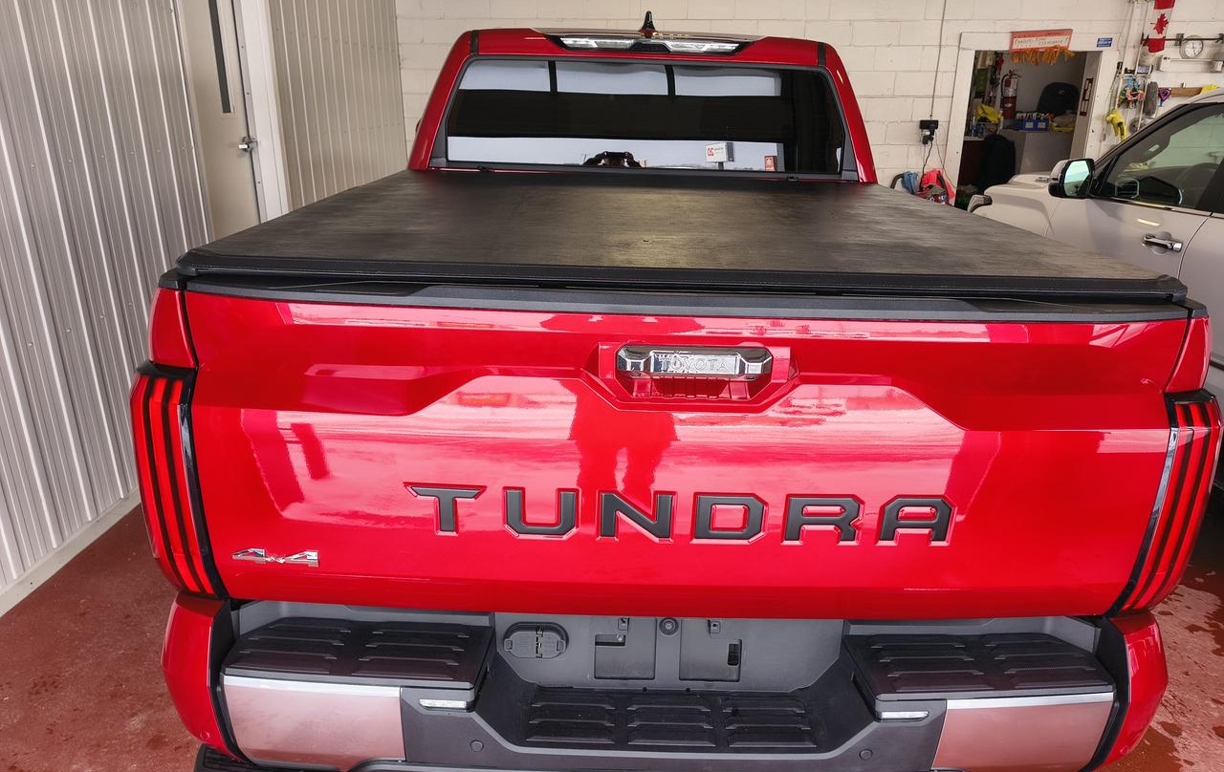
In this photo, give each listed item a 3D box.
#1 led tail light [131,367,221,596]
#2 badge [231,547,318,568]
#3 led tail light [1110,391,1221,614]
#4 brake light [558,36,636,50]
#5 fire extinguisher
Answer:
[{"bbox_3d":[-0.800,0.184,1.575,0.155,0.467,0.150,1,19,-1],"label":"led tail light"},{"bbox_3d":[-0.626,0.319,1.576,0.163,0.037,0.012,1,19,-1],"label":"badge"},{"bbox_3d":[1.043,0.231,1.605,0.155,0.467,0.150,1,19,-1],"label":"led tail light"},{"bbox_3d":[-0.049,-1.237,3.068,0.265,0.042,0.050,1,19,-1],"label":"brake light"},{"bbox_3d":[4.036,-2.960,8.600,0.155,0.480,0.140,1,20,1],"label":"fire extinguisher"}]

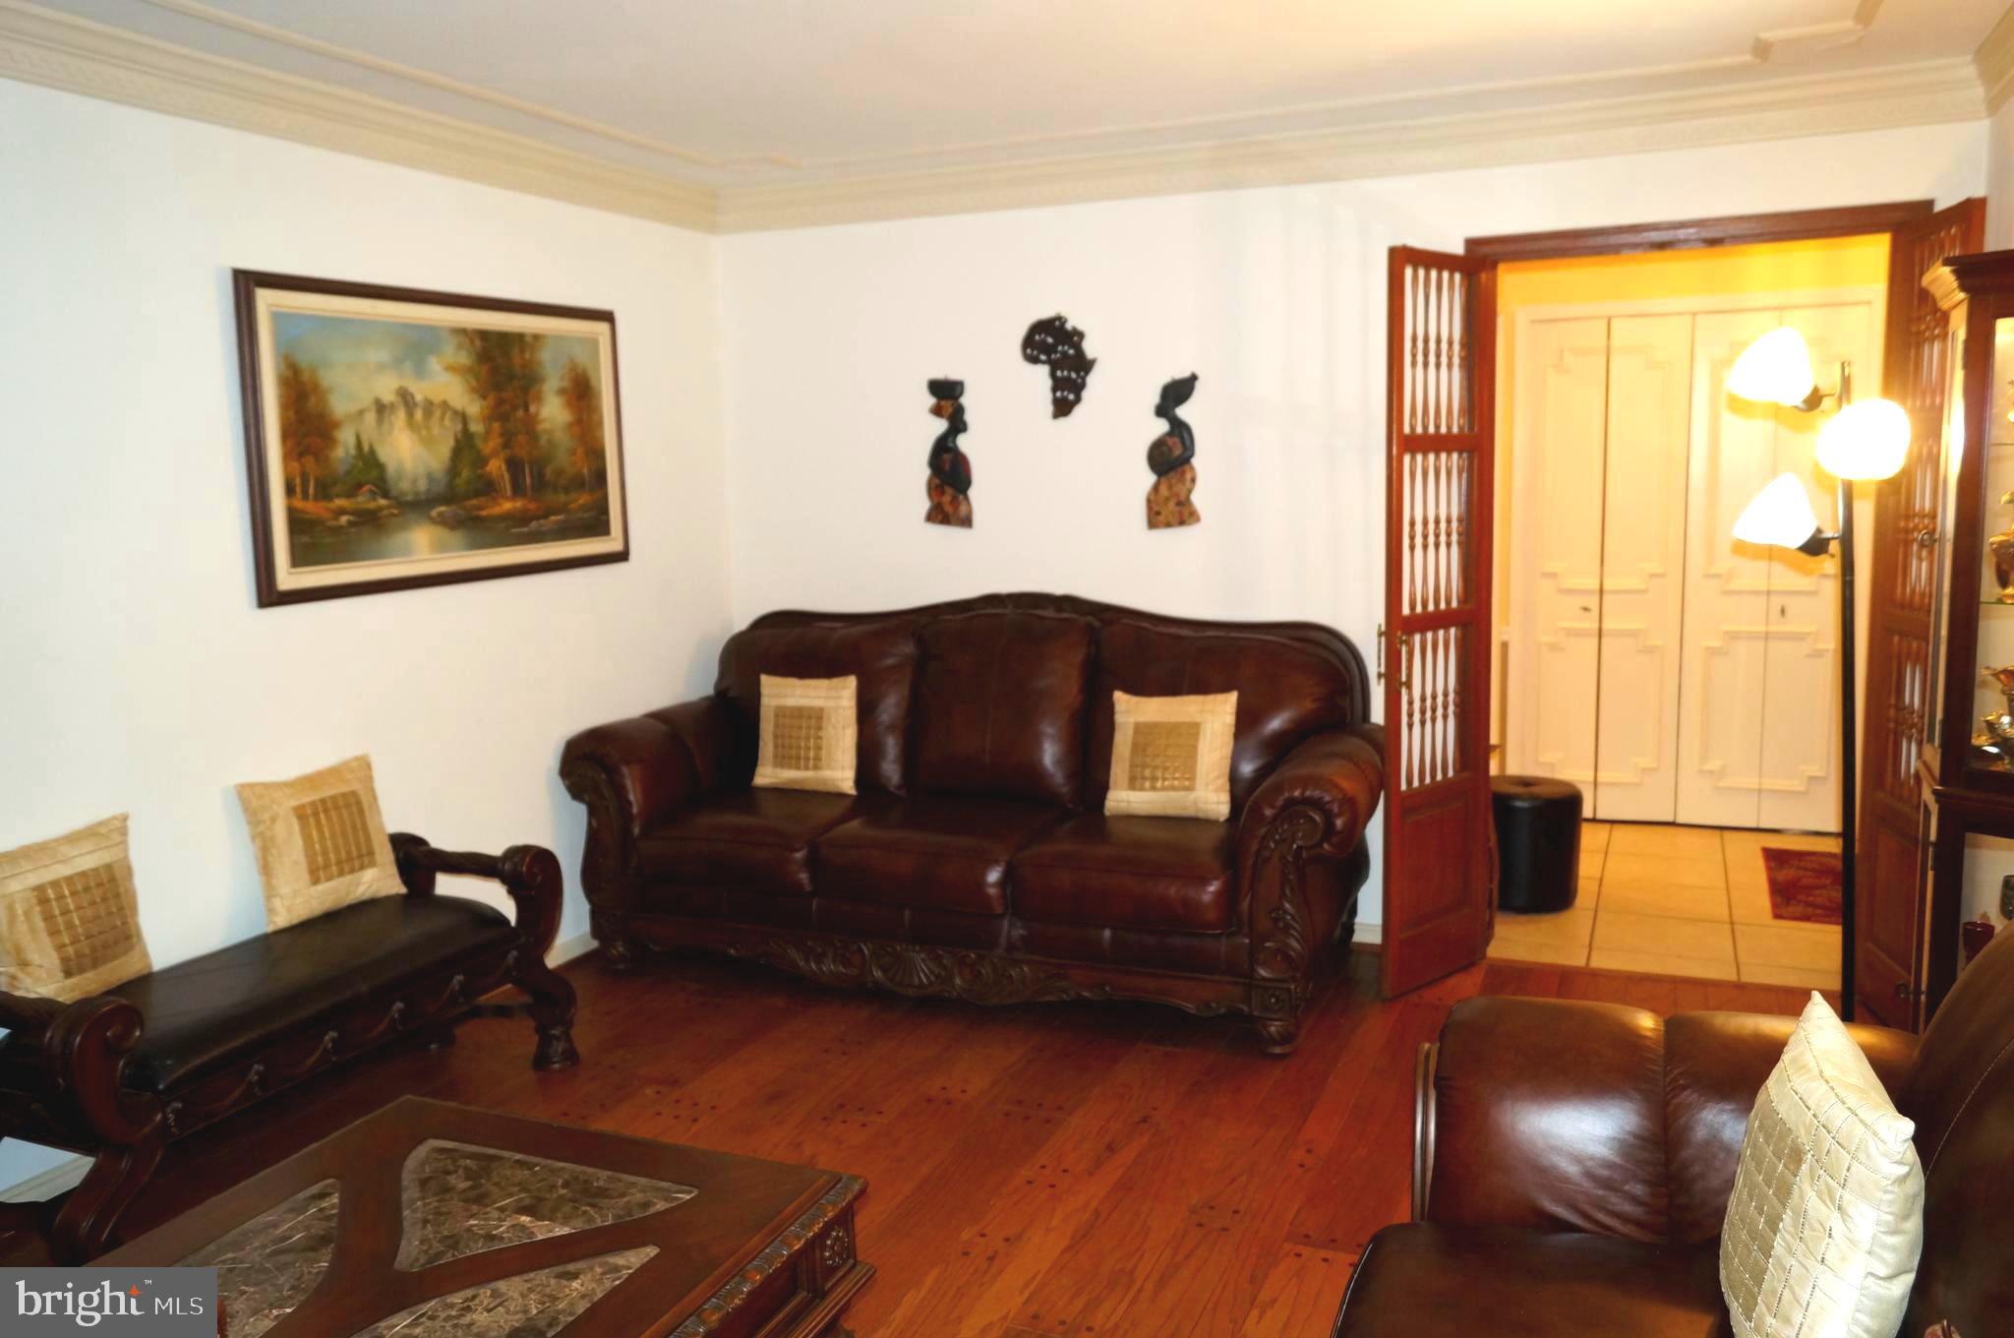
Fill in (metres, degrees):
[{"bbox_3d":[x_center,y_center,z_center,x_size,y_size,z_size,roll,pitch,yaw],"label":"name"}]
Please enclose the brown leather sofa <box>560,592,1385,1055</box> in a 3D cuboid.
[{"bbox_3d":[-0.085,0.356,4.572,2.390,1.095,0.990,2,9,24],"label":"brown leather sofa"}]

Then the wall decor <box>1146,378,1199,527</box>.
[{"bbox_3d":[0.518,-0.674,4.725,0.180,0.487,0.035,2,9,24],"label":"wall decor"}]

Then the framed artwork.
[{"bbox_3d":[-1.529,-0.643,4.231,0.045,0.789,1.370,2,9,24],"label":"framed artwork"}]

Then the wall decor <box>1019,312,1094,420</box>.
[{"bbox_3d":[0.162,-0.970,4.844,0.262,0.322,0.025,2,9,24],"label":"wall decor"}]

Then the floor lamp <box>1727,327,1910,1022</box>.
[{"bbox_3d":[1.752,0.151,3.276,0.400,1.770,0.360,2,9,24],"label":"floor lamp"}]

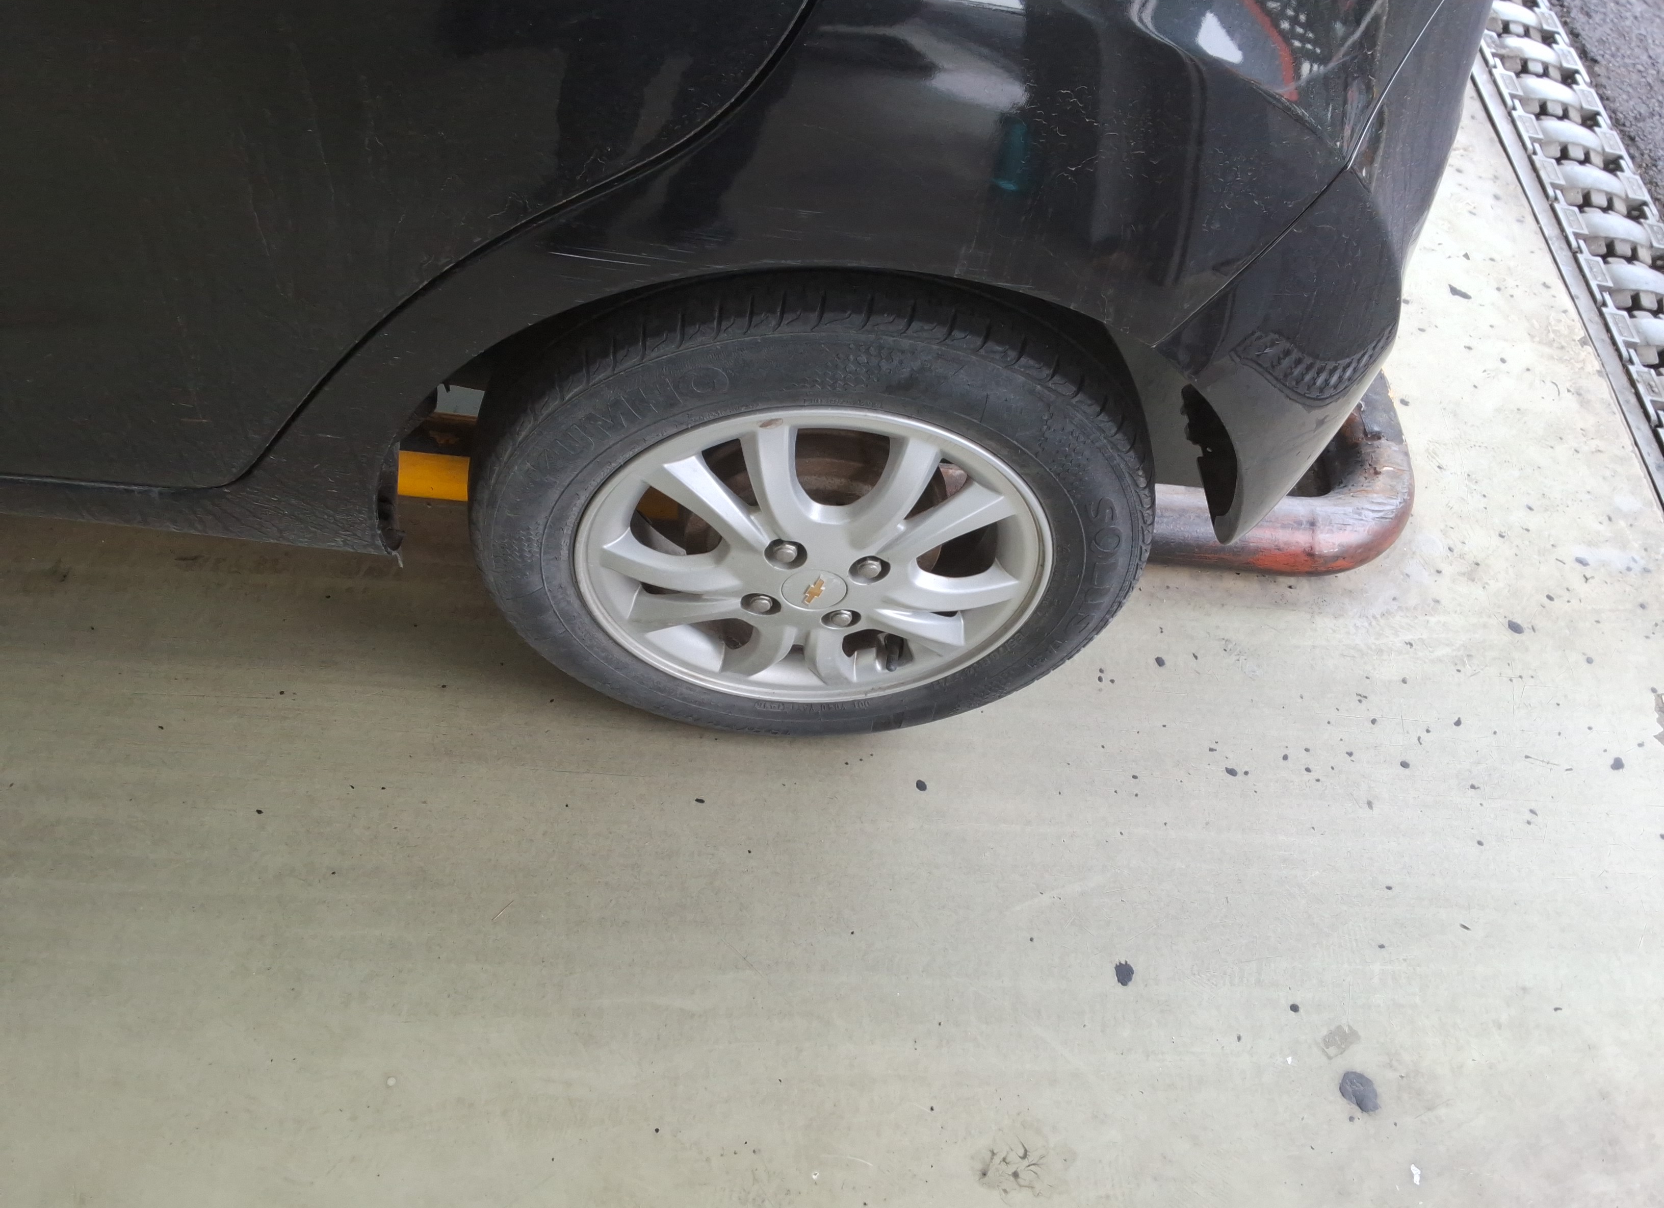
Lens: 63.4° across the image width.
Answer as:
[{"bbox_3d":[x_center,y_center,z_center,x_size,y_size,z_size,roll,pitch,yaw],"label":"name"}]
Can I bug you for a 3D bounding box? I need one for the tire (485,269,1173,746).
[{"bbox_3d":[-0.015,-0.077,1.151,0.570,0.564,0.162,4,53,-7],"label":"tire"}]

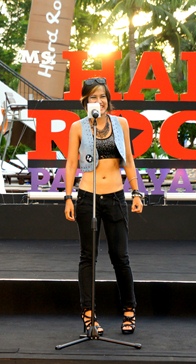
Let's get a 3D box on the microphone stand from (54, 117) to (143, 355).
[{"bbox_3d":[-0.003,0.315,8.100,0.550,1.500,0.530,1,2,0],"label":"microphone stand"}]

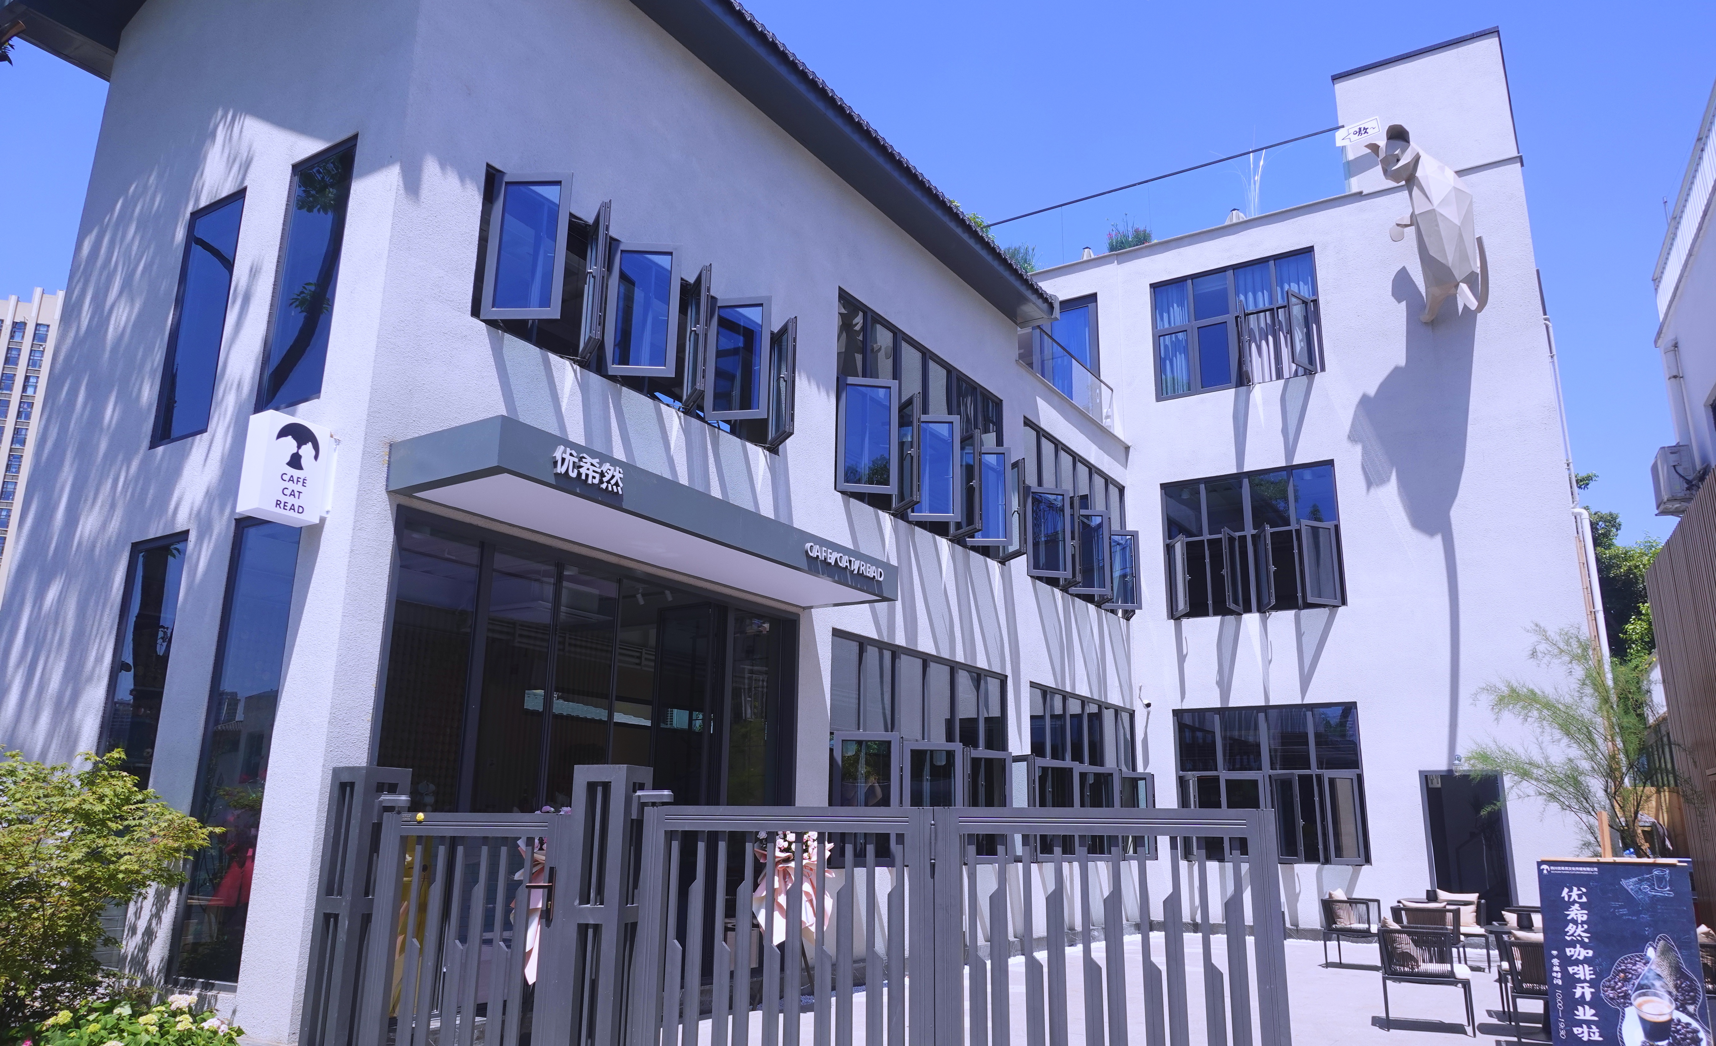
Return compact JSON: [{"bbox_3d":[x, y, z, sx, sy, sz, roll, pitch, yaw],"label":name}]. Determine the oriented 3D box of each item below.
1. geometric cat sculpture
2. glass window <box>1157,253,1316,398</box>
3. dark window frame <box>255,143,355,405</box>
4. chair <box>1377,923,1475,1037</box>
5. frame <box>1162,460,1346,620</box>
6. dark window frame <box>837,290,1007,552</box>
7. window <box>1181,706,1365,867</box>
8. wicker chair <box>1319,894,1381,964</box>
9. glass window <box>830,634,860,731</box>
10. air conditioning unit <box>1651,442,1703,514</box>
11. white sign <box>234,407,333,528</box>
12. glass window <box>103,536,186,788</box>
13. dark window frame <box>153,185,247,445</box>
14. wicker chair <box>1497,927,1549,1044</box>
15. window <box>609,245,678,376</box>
[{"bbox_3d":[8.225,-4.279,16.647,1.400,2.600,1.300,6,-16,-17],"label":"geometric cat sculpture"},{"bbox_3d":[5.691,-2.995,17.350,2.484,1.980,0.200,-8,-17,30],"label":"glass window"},{"bbox_3d":[-3.369,-1.517,6.996,0.660,1.680,0.080,-8,-17,30],"label":"dark window frame"},{"bbox_3d":[4.304,3.447,8.696,0.603,0.735,0.595,-6,-16,24],"label":"chair"},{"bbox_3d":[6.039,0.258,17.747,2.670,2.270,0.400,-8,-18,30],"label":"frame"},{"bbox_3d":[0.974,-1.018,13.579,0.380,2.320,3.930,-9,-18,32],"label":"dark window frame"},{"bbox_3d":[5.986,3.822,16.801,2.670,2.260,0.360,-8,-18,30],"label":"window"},{"bbox_3d":[5.384,4.408,12.344,0.595,0.735,0.573,-10,-18,34],"label":"wicker chair"},{"bbox_3d":[-0.123,1.434,10.165,0.060,0.838,0.529,-8,-17,30],"label":"glass window"},{"bbox_3d":[9.727,-0.495,13.649,0.300,0.580,0.800,-7,-16,27],"label":"air conditioning unit"},{"bbox_3d":[-3.553,-0.327,7.100,0.215,0.617,0.405,-8,-18,30],"label":"white sign"},{"bbox_3d":[-4.412,1.334,6.896,0.645,2.528,0.080,-8,-17,30],"label":"glass window"},{"bbox_3d":[-4.356,-1.356,7.560,0.675,1.714,0.100,-8,-17,30],"label":"dark window frame"},{"bbox_3d":[4.720,3.176,7.695,0.590,0.730,0.600,-6,-17,25],"label":"wicker chair"},{"bbox_3d":[-1.719,-1.745,9.345,0.550,1.170,0.070,1,-15,-1],"label":"window"}]

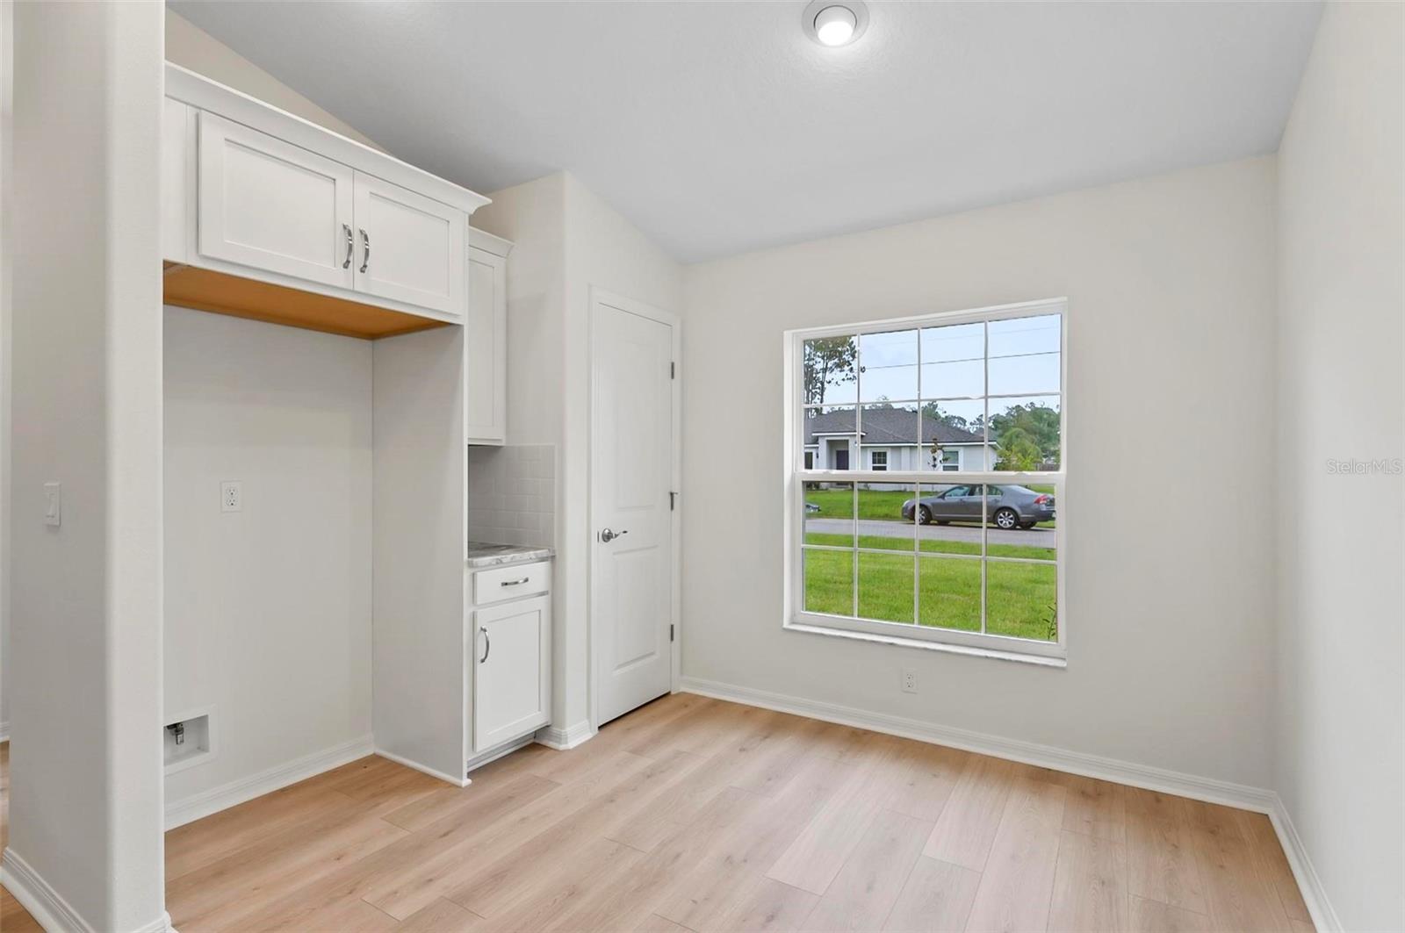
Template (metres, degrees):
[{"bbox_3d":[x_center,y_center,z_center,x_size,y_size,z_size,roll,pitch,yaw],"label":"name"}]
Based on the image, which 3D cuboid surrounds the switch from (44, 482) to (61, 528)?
[{"bbox_3d":[-1.782,0.104,1.715,0.075,0.117,0.014,0,0,31],"label":"switch"}]

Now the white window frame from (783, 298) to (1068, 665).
[{"bbox_3d":[1.000,0.069,2.970,1.270,1.547,0.120,0,0,30],"label":"white window frame"}]

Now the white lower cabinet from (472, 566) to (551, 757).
[{"bbox_3d":[-1.075,0.845,2.850,0.620,0.865,0.440,0,0,33],"label":"white lower cabinet"}]

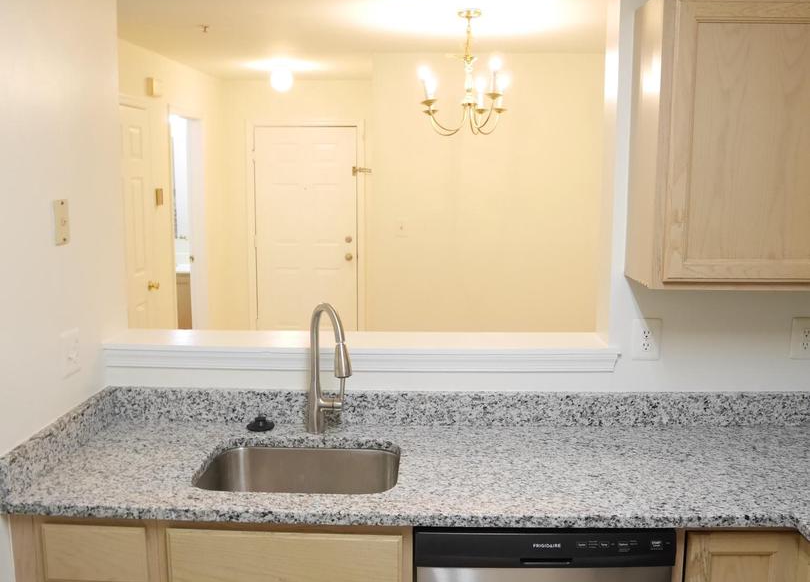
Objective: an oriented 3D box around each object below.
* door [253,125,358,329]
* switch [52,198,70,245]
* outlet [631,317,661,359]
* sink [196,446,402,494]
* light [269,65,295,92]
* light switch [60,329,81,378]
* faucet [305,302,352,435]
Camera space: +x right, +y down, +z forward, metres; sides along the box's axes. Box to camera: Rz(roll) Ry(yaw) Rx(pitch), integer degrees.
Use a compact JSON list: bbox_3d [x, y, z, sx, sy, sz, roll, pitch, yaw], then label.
[{"bbox_3d":[-0.823,-0.340,6.331,0.855,2.047,0.045,0,9,2],"label":"door"},{"bbox_3d":[-0.943,-0.189,2.054,0.010,0.119,0.075,0,9,2],"label":"switch"},{"bbox_3d":[0.739,0.148,2.287,0.080,0.125,0.009,0,9,2],"label":"outlet"},{"bbox_3d":[-0.285,0.587,2.040,0.550,0.200,0.400,0,9,2],"label":"sink"},{"bbox_3d":[-0.880,-1.514,5.337,0.180,0.180,0.180,0,9,2],"label":"light"},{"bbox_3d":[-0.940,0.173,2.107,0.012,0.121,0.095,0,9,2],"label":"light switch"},{"bbox_3d":[-0.199,0.236,2.161,0.115,0.415,0.255,-5,10,-27],"label":"faucet"}]

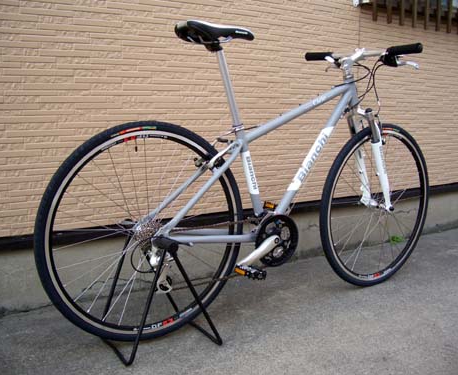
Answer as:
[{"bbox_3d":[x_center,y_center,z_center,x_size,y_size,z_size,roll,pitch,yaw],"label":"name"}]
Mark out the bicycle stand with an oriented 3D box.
[{"bbox_3d":[-0.227,0.319,1.615,0.315,0.365,0.270,-6,11,-32],"label":"bicycle stand"}]

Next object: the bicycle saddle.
[{"bbox_3d":[-0.033,-0.476,1.613,0.272,0.078,0.148,-6,11,-32],"label":"bicycle saddle"}]

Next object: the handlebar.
[{"bbox_3d":[0.501,-0.506,1.954,0.110,0.075,0.590,-6,12,-33],"label":"handlebar"}]

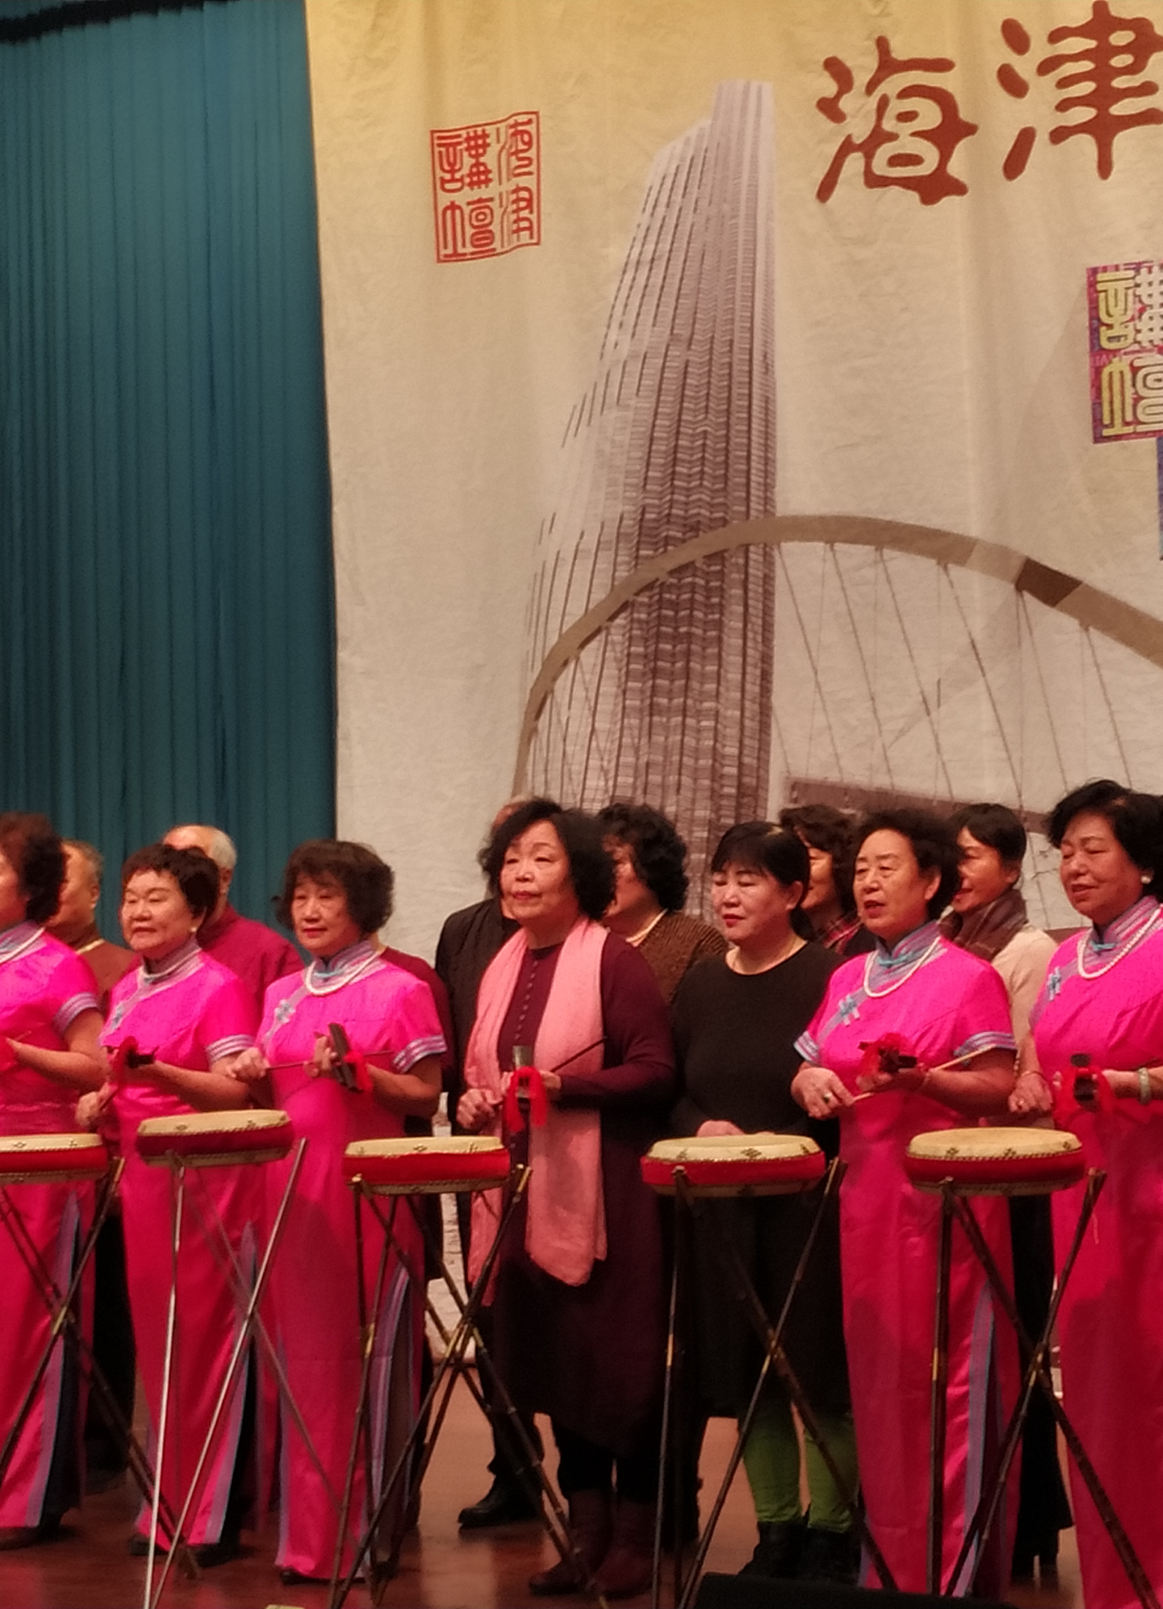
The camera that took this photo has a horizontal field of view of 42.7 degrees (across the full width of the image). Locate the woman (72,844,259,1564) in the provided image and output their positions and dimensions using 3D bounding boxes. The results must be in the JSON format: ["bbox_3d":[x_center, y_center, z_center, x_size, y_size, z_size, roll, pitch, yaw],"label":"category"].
[{"bbox_3d":[-0.908,0.879,3.270,0.450,1.590,0.380,-3,-3,20],"label":"woman"}]

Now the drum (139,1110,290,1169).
[{"bbox_3d":[-0.758,0.688,3.070,0.325,0.085,0.325,-6,-3,16],"label":"drum"}]

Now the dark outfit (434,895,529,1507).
[{"bbox_3d":[-0.146,0.890,3.460,0.490,1.410,0.310,-3,-3,22],"label":"dark outfit"}]

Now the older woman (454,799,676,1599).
[{"bbox_3d":[-0.029,0.816,3.060,0.470,1.630,0.380,-4,-3,26],"label":"older woman"}]

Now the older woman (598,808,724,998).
[{"bbox_3d":[0.149,0.824,3.270,0.470,1.620,0.320,-3,-3,24],"label":"older woman"}]

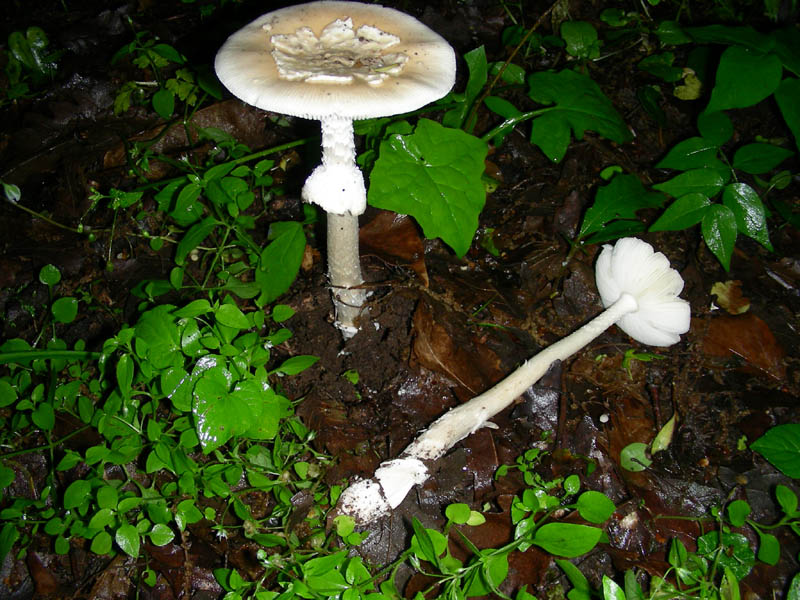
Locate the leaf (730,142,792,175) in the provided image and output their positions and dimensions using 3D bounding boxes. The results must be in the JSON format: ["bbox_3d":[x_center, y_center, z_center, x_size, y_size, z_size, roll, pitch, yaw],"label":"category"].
[{"bbox_3d":[0.255,-0.099,0.616,0.042,0.005,0.025,-6,58,7],"label":"leaf"}]

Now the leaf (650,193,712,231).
[{"bbox_3d":[0.184,-0.058,0.575,0.043,0.006,0.021,-25,64,-1],"label":"leaf"}]

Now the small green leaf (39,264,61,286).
[{"bbox_3d":[-0.218,-0.015,0.547,0.013,0.003,0.016,-6,64,-15],"label":"small green leaf"}]

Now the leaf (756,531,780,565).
[{"bbox_3d":[0.172,0.116,0.409,0.010,0.003,0.015,-7,52,6],"label":"leaf"}]

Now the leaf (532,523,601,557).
[{"bbox_3d":[0.068,0.096,0.353,0.029,0.004,0.014,-6,50,-5],"label":"leaf"}]

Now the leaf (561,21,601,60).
[{"bbox_3d":[0.168,-0.241,0.817,0.036,0.005,0.040,-7,69,4],"label":"leaf"}]

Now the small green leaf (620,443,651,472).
[{"bbox_3d":[0.126,0.084,0.468,0.017,0.003,0.018,-24,49,-19],"label":"small green leaf"}]

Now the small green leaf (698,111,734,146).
[{"bbox_3d":[0.234,-0.127,0.649,0.026,0.005,0.030,-5,67,10],"label":"small green leaf"}]

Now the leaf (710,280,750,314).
[{"bbox_3d":[0.186,-0.002,0.495,0.026,0.007,0.024,-31,56,-23],"label":"leaf"}]

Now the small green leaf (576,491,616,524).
[{"bbox_3d":[0.082,0.086,0.364,0.016,0.002,0.015,0,50,0],"label":"small green leaf"}]

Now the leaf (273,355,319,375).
[{"bbox_3d":[-0.057,0.036,0.486,0.028,0.004,0.010,-19,57,-16],"label":"leaf"}]

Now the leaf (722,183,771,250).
[{"bbox_3d":[0.225,-0.054,0.570,0.025,0.007,0.053,-20,63,3],"label":"leaf"}]

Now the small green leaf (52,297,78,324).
[{"bbox_3d":[-0.172,0.005,0.453,0.015,0.002,0.016,24,58,16],"label":"small green leaf"}]

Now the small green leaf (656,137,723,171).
[{"bbox_3d":[0.176,-0.089,0.541,0.046,0.007,0.029,-17,52,-13],"label":"small green leaf"}]

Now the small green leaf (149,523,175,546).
[{"bbox_3d":[-0.112,0.111,0.413,0.013,0.003,0.011,4,53,-5],"label":"small green leaf"}]

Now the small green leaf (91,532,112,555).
[{"bbox_3d":[-0.140,0.114,0.412,0.010,0.003,0.012,18,54,2],"label":"small green leaf"}]

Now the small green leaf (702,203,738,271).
[{"bbox_3d":[0.184,-0.036,0.502,0.019,0.007,0.049,1,55,1],"label":"small green leaf"}]

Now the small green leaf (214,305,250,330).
[{"bbox_3d":[-0.083,0.009,0.441,0.022,0.003,0.012,32,58,16],"label":"small green leaf"}]

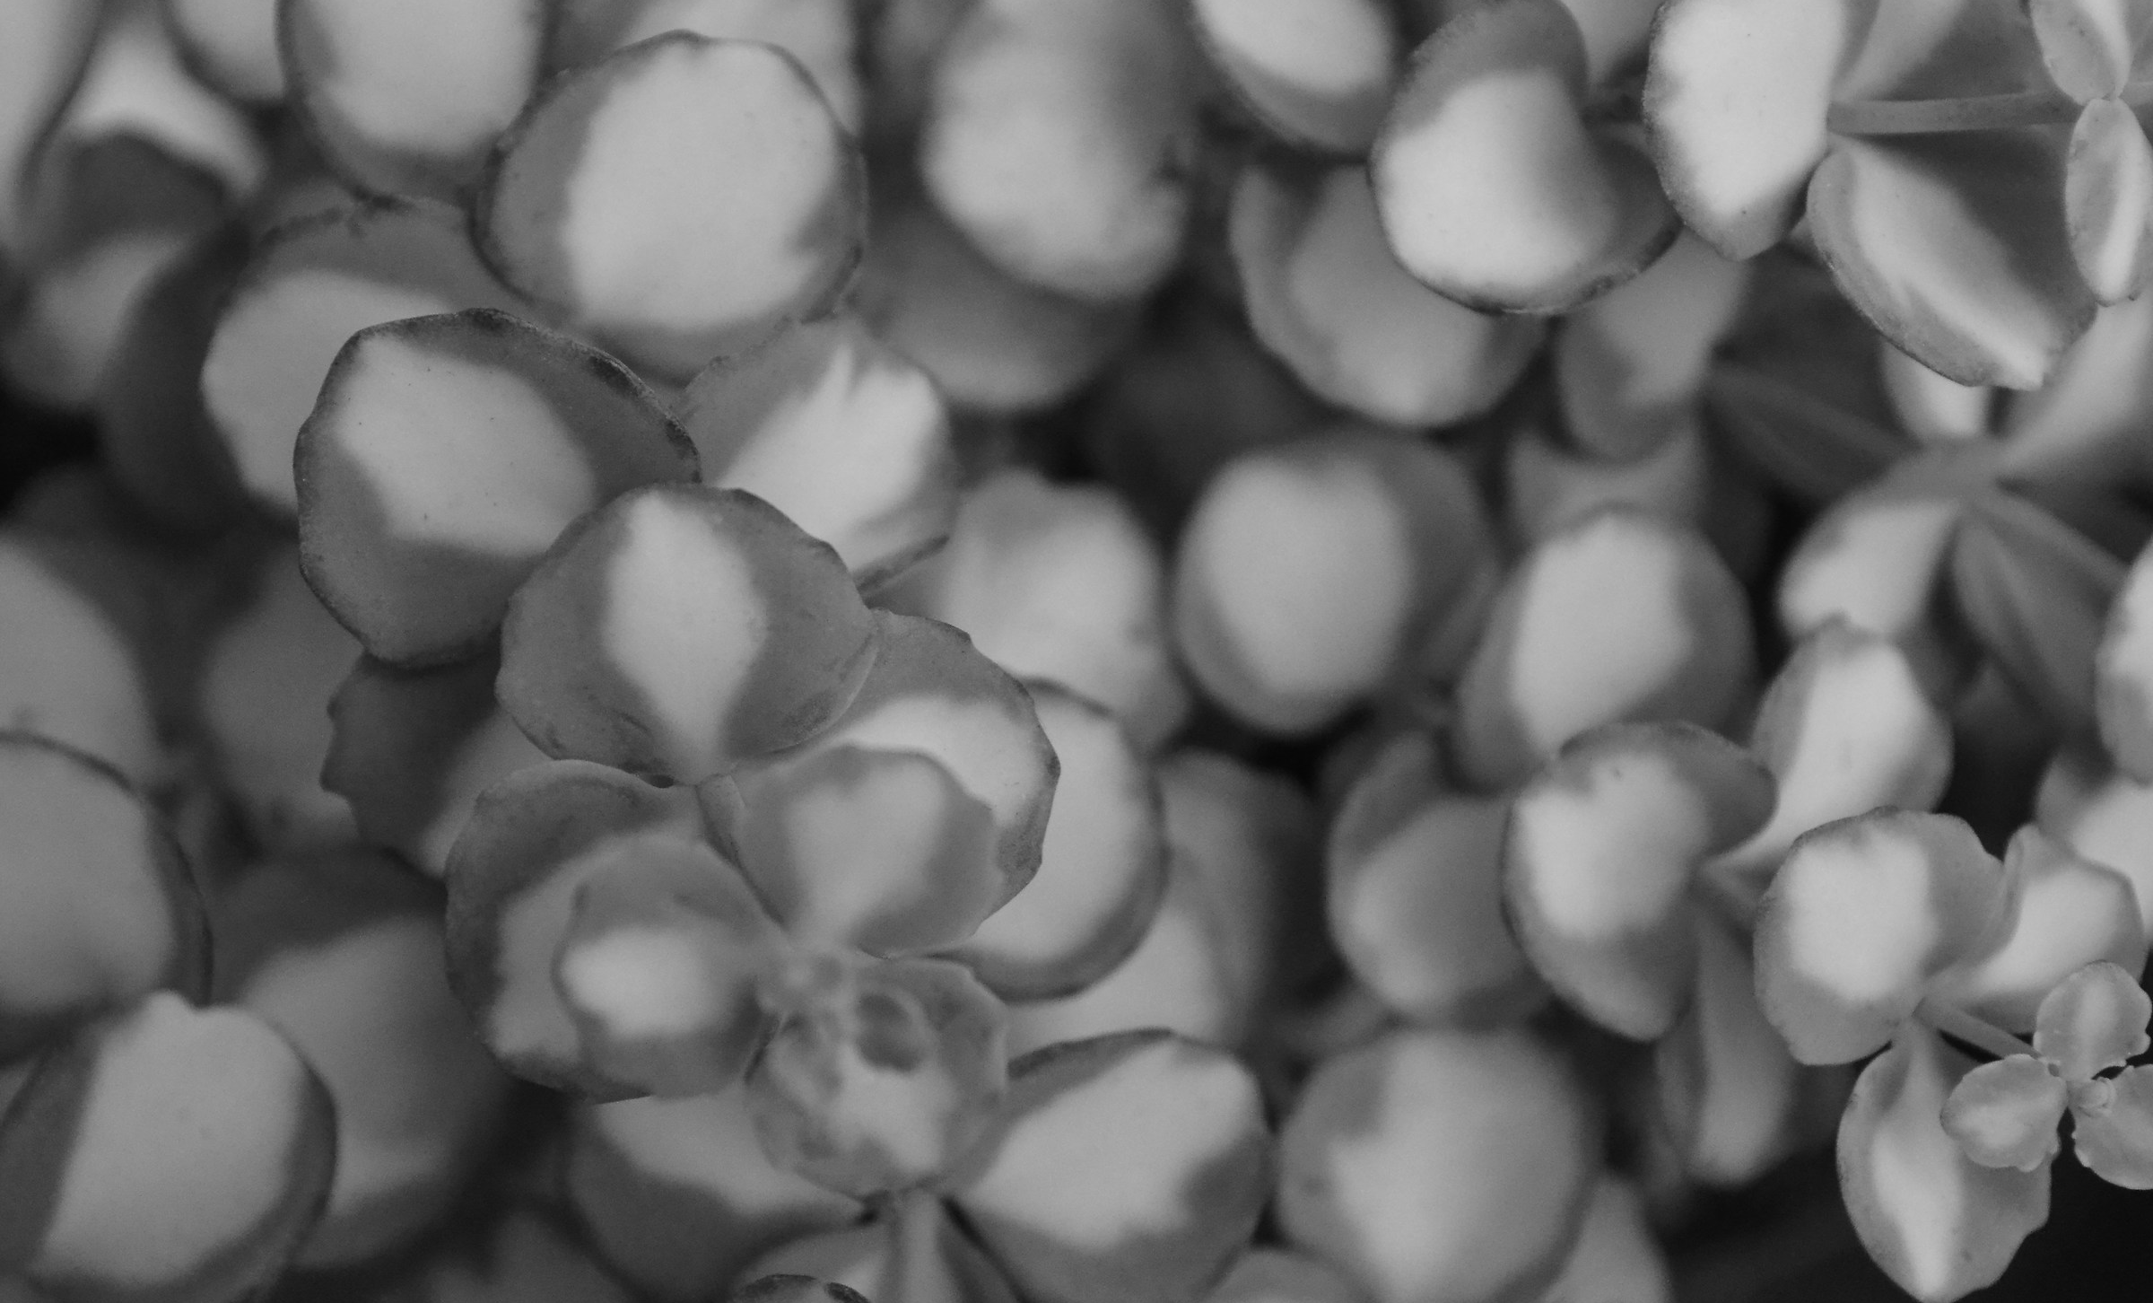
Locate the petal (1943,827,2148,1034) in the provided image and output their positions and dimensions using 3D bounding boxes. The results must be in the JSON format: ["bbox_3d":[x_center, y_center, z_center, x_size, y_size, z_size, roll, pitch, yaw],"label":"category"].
[{"bbox_3d":[0.059,0.017,0.298,0.014,0.012,0.004,-24,16,-17],"label":"petal"}]

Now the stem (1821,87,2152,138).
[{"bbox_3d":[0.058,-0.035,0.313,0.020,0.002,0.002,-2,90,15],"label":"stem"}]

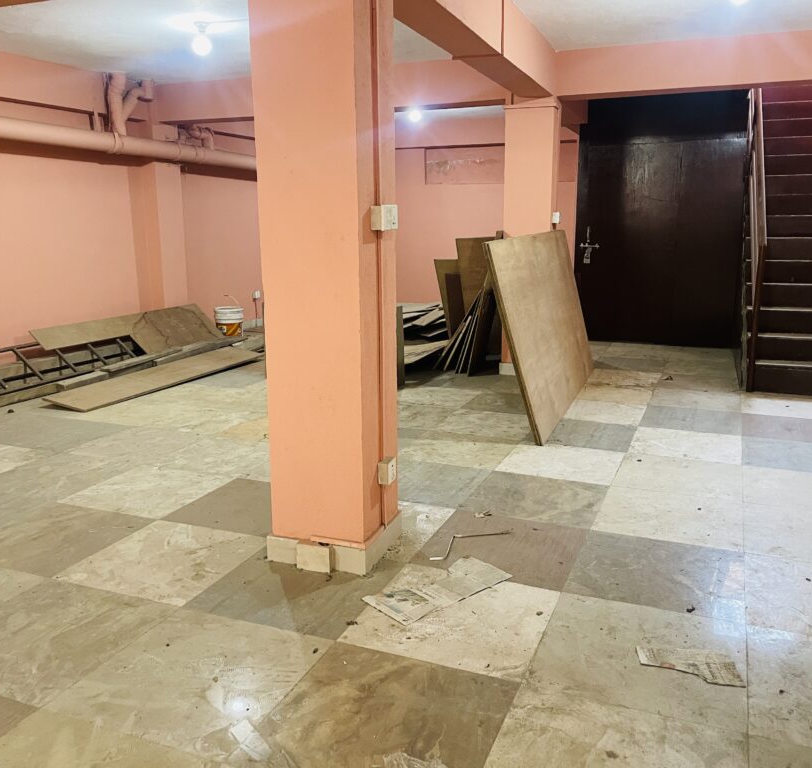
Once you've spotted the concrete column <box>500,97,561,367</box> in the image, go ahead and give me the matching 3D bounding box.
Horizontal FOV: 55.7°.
[{"bbox_3d":[1.075,-1.228,6.639,0.410,2.290,0.390,4,13,19],"label":"concrete column"}]

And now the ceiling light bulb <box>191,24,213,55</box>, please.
[{"bbox_3d":[-1.355,-2.303,5.146,0.110,0.205,0.110,0,12,0],"label":"ceiling light bulb"}]

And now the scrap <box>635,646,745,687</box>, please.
[{"bbox_3d":[0.854,0.846,2.329,0.282,0.010,0.188,2,12,10],"label":"scrap"}]

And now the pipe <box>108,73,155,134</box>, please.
[{"bbox_3d":[-2.467,-2.503,6.949,0.150,0.530,0.480,4,13,19],"label":"pipe"}]

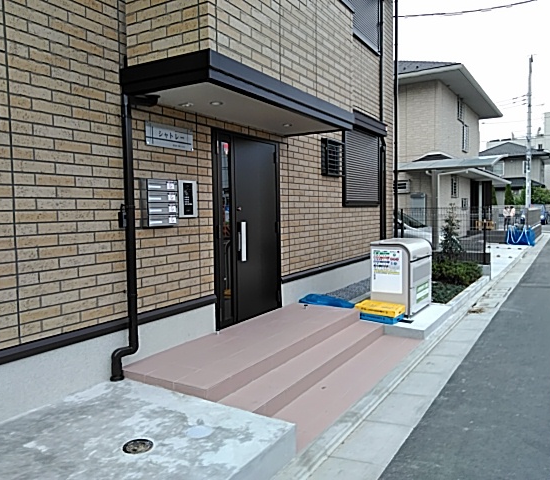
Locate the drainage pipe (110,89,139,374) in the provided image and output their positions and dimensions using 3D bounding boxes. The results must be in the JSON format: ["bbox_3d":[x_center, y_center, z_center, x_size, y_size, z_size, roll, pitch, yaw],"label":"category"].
[{"bbox_3d":[-1.144,-0.032,3.726,0.107,2.137,0.253,1,4,29],"label":"drainage pipe"}]

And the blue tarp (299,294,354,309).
[{"bbox_3d":[0.693,0.766,6.323,0.749,0.081,0.374,1,4,29],"label":"blue tarp"}]

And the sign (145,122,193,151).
[{"bbox_3d":[-0.875,-0.872,4.257,0.029,0.174,0.599,1,4,29],"label":"sign"}]

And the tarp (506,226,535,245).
[{"bbox_3d":[8.969,-0.128,18.200,1.000,0.740,0.550,1,4,31],"label":"tarp"}]

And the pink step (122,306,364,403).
[{"bbox_3d":[-0.095,0.970,4.858,0.850,0.125,2.923,1,4,29],"label":"pink step"}]

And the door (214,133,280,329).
[{"bbox_3d":[-0.268,-0.115,5.436,0.100,1.948,1.311,1,4,30],"label":"door"}]

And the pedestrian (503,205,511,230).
[{"bbox_3d":[14.426,-1.329,31.000,0.450,1.500,0.320,1,4,31],"label":"pedestrian"}]

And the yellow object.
[{"bbox_3d":[1.268,0.828,5.996,0.360,0.075,0.530,-4,5,-44],"label":"yellow object"}]

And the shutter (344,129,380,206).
[{"bbox_3d":[1.503,-1.138,8.393,0.101,1.195,1.656,1,4,29],"label":"shutter"}]

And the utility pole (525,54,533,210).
[{"bbox_3d":[16.705,-6.476,32.751,0.330,11.446,0.330,1,4,31],"label":"utility pole"}]

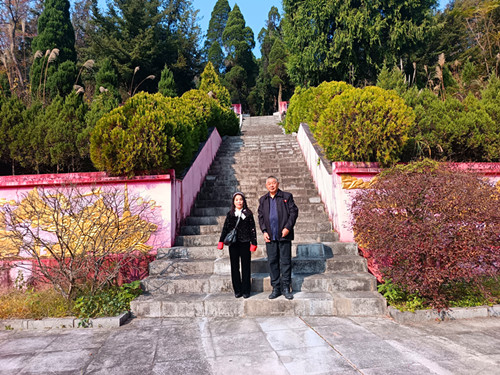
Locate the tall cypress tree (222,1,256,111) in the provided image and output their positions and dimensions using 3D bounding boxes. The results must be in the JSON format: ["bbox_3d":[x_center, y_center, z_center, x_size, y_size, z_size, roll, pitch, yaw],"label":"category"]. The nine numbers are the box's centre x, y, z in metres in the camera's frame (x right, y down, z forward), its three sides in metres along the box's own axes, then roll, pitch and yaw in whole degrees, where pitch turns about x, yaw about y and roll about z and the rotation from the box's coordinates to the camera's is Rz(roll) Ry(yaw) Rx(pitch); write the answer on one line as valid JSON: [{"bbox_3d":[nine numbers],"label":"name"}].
[{"bbox_3d":[-0.970,-11.400,32.000,3.200,11.600,3.200,-1,-4,2],"label":"tall cypress tree"}]

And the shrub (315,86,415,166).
[{"bbox_3d":[2.410,-1.240,7.300,2.100,1.850,2.150,-1,-4,2],"label":"shrub"}]

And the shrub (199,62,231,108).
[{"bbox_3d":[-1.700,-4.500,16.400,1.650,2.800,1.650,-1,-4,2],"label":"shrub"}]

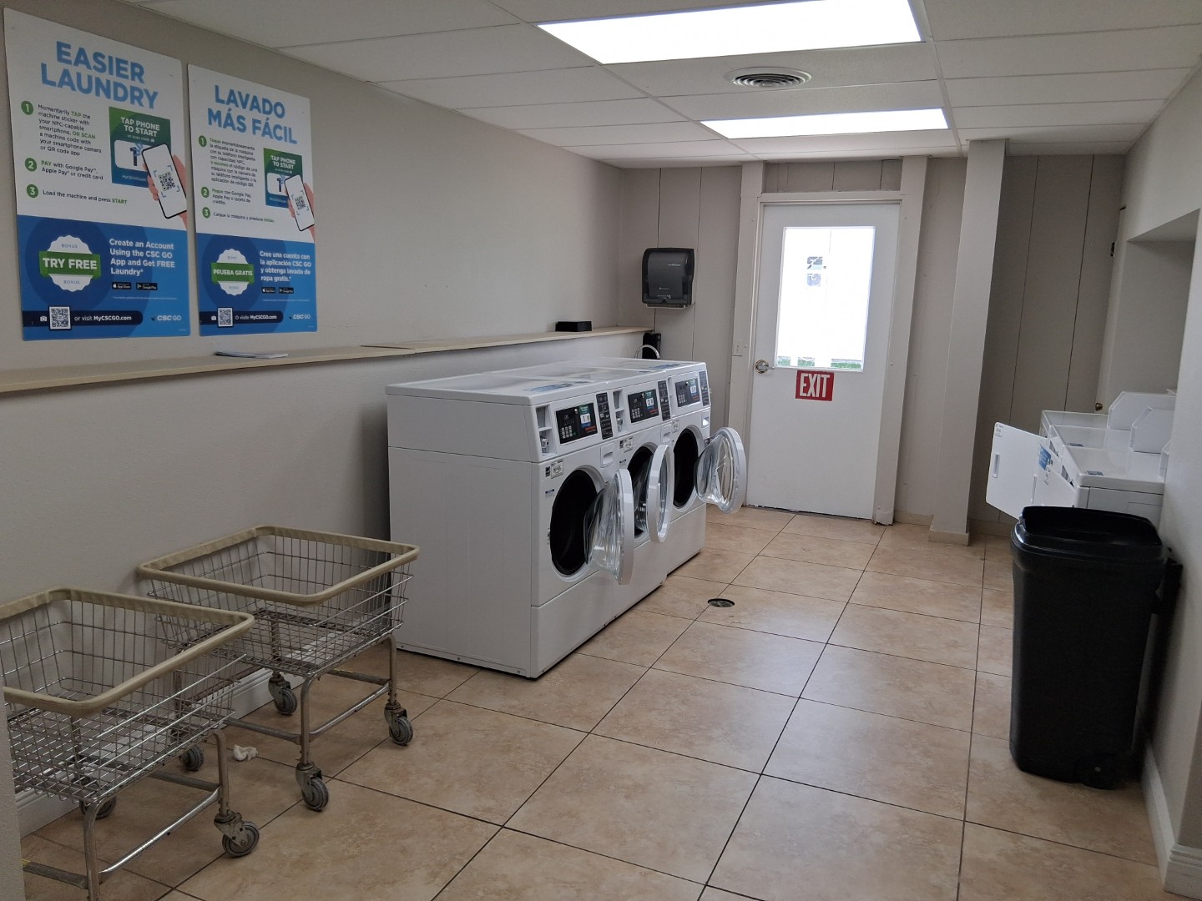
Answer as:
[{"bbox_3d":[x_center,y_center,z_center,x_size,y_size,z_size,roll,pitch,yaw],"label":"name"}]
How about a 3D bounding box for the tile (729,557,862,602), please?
[{"bbox_3d":[1.089,0.697,4.932,0.603,0.010,0.603,6,11,23],"label":"tile"}]

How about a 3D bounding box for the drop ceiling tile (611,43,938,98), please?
[{"bbox_3d":[0.679,-1.510,3.582,1.209,0.016,0.600,6,11,23],"label":"drop ceiling tile"}]

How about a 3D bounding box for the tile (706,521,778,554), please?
[{"bbox_3d":[0.764,0.542,5.640,0.594,0.010,0.594,6,11,23],"label":"tile"}]

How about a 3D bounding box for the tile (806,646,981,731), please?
[{"bbox_3d":[1.161,0.939,3.604,0.603,0.010,0.603,6,11,23],"label":"tile"}]

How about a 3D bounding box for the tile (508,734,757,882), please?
[{"bbox_3d":[0.117,1.053,2.719,0.600,0.010,0.600,6,11,23],"label":"tile"}]

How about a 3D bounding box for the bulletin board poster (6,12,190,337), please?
[{"bbox_3d":[-1.551,-0.813,2.840,0.010,0.914,0.610,6,11,23],"label":"bulletin board poster"}]

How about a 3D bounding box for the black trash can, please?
[{"bbox_3d":[1.572,0.629,2.988,0.450,0.820,0.460,6,11,23],"label":"black trash can"}]

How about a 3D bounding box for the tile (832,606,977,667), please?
[{"bbox_3d":[1.392,0.842,4.118,0.600,0.010,0.600,6,11,23],"label":"tile"}]

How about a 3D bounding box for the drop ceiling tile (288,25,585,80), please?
[{"bbox_3d":[-0.615,-1.522,3.478,1.064,0.016,0.600,6,11,23],"label":"drop ceiling tile"}]

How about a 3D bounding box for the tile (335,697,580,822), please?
[{"bbox_3d":[-0.431,0.995,2.937,0.594,0.010,0.594,6,11,23],"label":"tile"}]

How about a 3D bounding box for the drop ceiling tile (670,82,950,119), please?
[{"bbox_3d":[0.908,-1.579,4.072,1.210,0.016,0.600,6,11,23],"label":"drop ceiling tile"}]

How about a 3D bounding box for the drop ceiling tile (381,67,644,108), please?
[{"bbox_3d":[-0.372,-1.615,4.029,1.064,0.016,0.600,6,11,23],"label":"drop ceiling tile"}]

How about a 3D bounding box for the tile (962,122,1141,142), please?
[{"bbox_3d":[2.356,-1.671,4.766,0.850,0.016,0.600,6,11,23],"label":"tile"}]

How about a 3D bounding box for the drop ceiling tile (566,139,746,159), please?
[{"bbox_3d":[0.352,-1.891,5.676,1.057,0.016,0.605,6,11,23],"label":"drop ceiling tile"}]

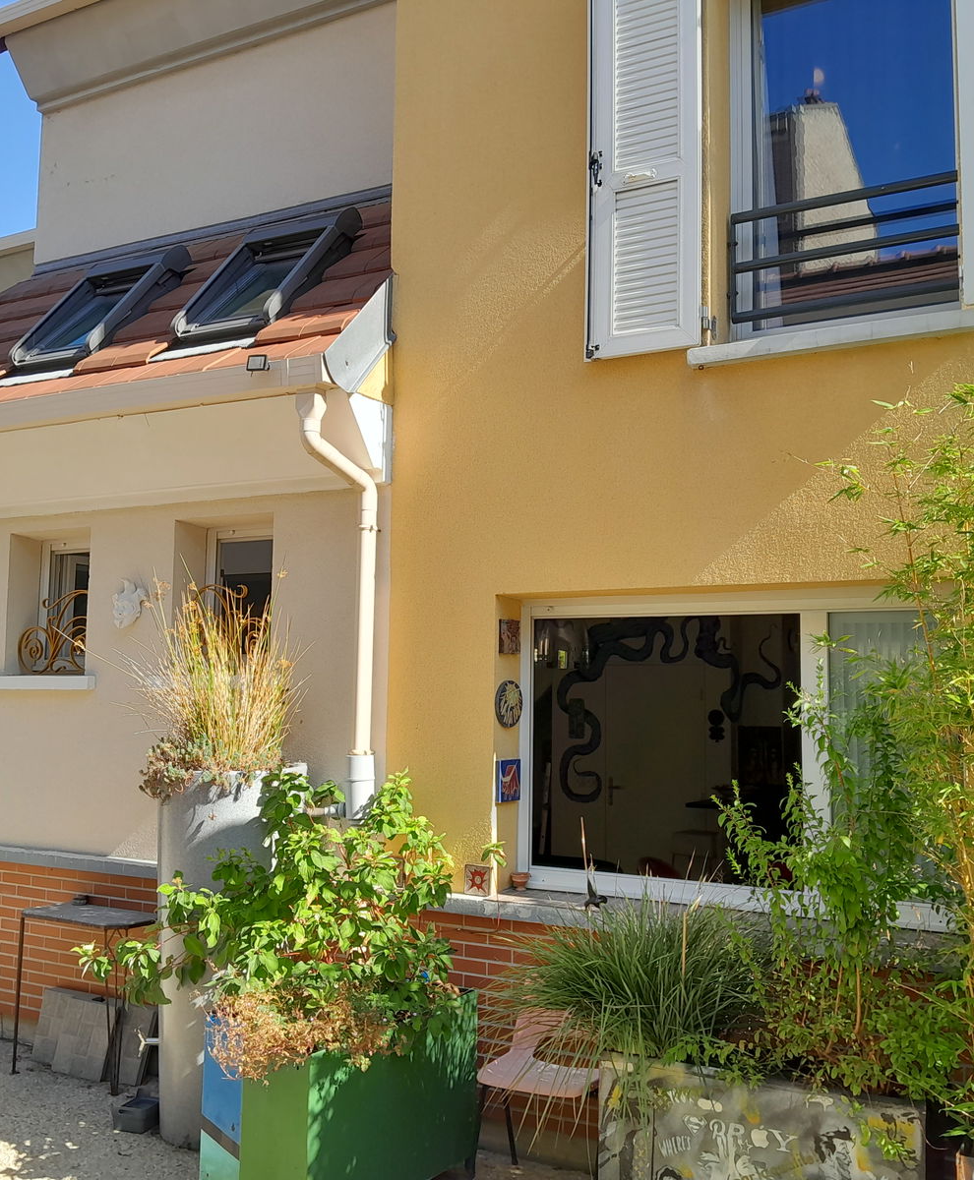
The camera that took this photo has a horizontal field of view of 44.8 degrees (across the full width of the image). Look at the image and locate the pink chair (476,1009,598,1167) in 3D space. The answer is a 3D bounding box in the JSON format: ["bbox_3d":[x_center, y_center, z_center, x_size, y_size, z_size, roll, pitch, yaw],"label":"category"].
[{"bbox_3d":[0.239,1.860,4.368,0.460,0.750,0.490,-1,-6,21],"label":"pink chair"}]

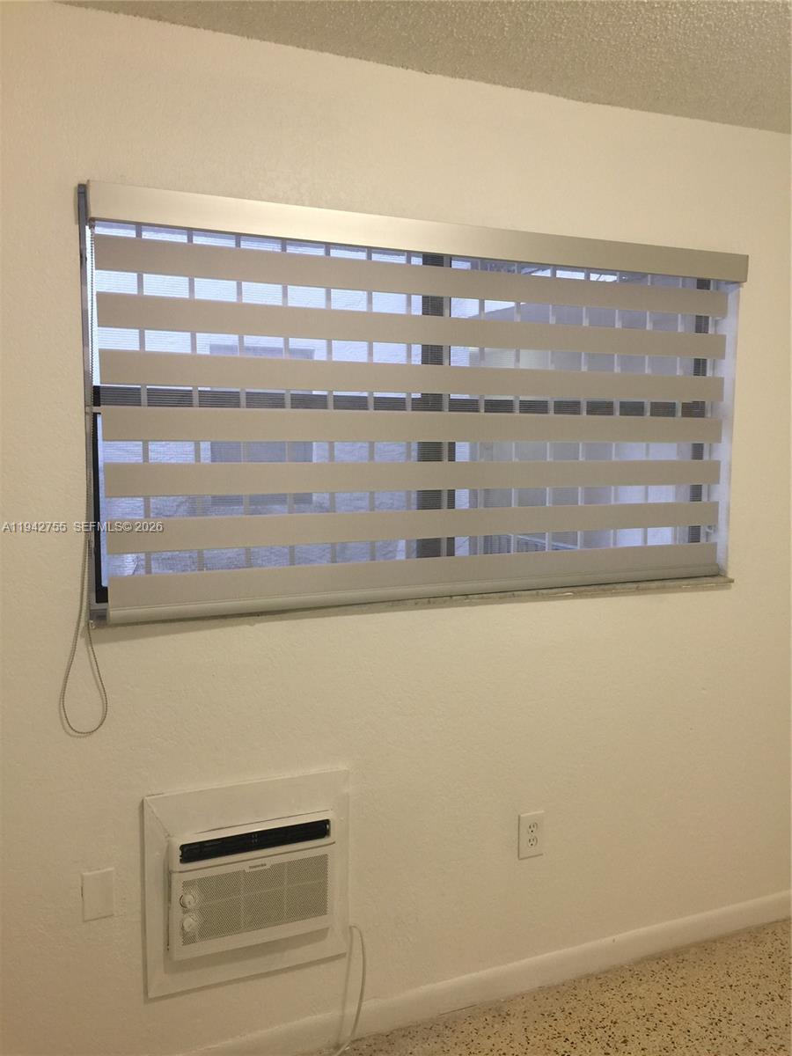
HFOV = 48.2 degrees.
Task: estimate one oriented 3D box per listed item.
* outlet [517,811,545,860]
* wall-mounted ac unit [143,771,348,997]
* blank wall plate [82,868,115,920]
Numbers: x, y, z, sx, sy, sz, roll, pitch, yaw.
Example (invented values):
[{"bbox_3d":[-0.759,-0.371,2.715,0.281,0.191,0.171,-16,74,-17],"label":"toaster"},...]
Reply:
[{"bbox_3d":[0.379,0.860,2.476,0.079,0.125,0.010,-2,6,-23],"label":"outlet"},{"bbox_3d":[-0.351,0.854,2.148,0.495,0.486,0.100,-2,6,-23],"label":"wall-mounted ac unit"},{"bbox_3d":[-0.677,0.836,2.016,0.070,0.115,0.009,-2,6,-23],"label":"blank wall plate"}]

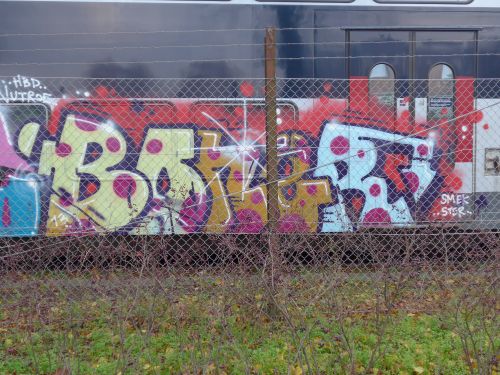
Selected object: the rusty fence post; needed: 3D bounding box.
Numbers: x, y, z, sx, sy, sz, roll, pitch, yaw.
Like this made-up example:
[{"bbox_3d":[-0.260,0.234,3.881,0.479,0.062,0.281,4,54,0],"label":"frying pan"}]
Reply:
[{"bbox_3d":[0.181,-0.217,5.350,0.080,2.180,0.075,-1,3,-5],"label":"rusty fence post"}]

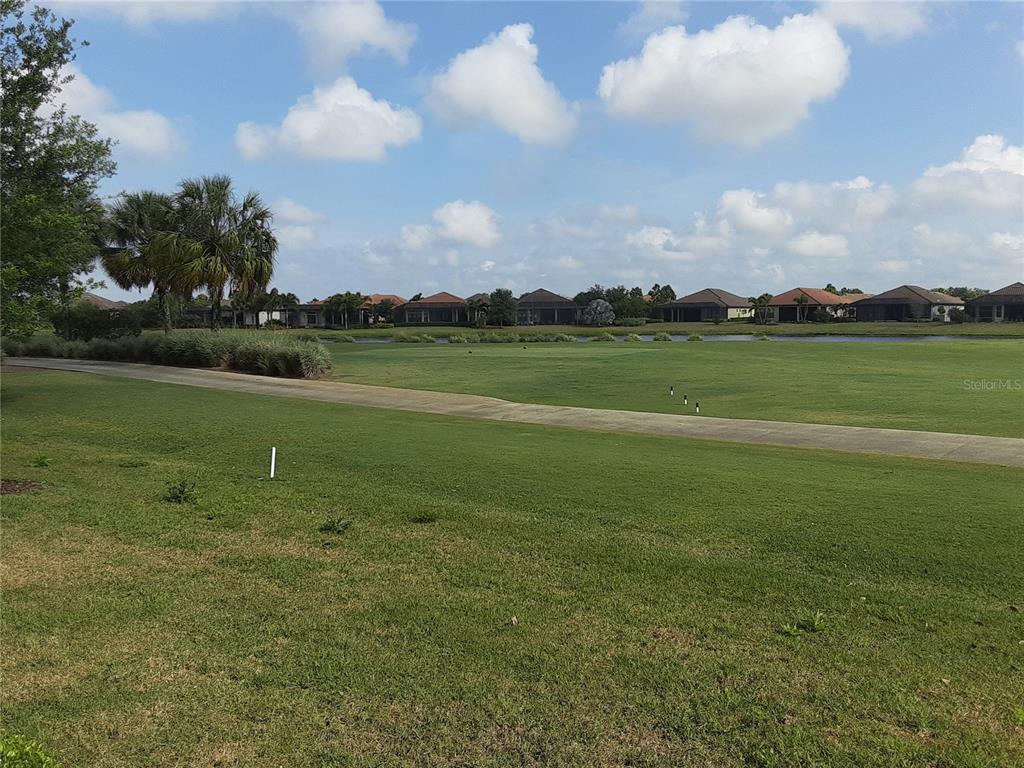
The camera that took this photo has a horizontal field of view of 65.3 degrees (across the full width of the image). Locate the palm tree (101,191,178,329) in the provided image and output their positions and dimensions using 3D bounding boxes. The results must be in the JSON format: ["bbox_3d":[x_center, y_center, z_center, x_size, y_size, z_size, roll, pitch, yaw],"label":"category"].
[{"bbox_3d":[-17.642,-5.509,37.670,3.900,7.100,3.900,0,5,0],"label":"palm tree"}]

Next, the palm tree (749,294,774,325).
[{"bbox_3d":[42.161,-12.695,134.754,3.800,5.300,3.800,0,5,0],"label":"palm tree"}]

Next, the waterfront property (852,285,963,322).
[{"bbox_3d":[68.246,-14.004,139.386,14.000,6.100,17.000,4,7,38],"label":"waterfront property"}]

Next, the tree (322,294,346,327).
[{"bbox_3d":[-28.901,-11.948,129.759,3.600,5.200,3.600,0,5,0],"label":"tree"}]

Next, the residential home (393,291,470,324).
[{"bbox_3d":[-13.662,-13.673,144.166,12.500,5.700,17.000,0,5,5],"label":"residential home"}]

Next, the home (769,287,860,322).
[{"bbox_3d":[55.907,-14.730,148.824,13.000,5.900,17.000,3,6,33],"label":"home"}]

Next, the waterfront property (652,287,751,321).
[{"bbox_3d":[38.247,-15.348,154.810,14.000,6.200,17.000,3,6,33],"label":"waterfront property"}]

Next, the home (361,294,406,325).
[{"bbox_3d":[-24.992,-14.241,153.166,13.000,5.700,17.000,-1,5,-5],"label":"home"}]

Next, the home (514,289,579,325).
[{"bbox_3d":[6.725,-13.956,144.117,12.000,6.100,17.000,0,5,7],"label":"home"}]

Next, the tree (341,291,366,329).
[{"bbox_3d":[-25.413,-11.881,127.721,3.900,6.000,3.900,0,5,0],"label":"tree"}]

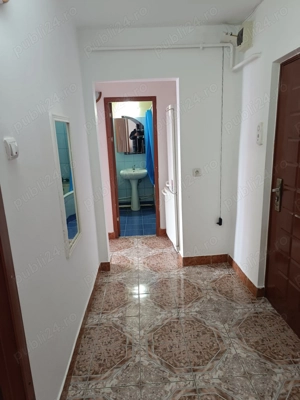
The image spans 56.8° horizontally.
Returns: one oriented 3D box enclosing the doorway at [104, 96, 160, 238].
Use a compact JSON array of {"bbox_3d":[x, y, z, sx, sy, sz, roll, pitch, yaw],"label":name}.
[{"bbox_3d":[-0.231,-0.416,3.972,0.689,1.987,0.120,-3,14,-2],"label":"doorway"}]

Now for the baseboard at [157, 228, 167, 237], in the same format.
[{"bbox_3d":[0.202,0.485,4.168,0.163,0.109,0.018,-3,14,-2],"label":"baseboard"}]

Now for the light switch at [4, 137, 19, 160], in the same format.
[{"bbox_3d":[-0.561,-0.210,1.137,0.022,0.084,0.079,-3,14,-2],"label":"light switch"}]

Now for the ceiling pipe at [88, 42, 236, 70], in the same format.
[{"bbox_3d":[0.132,-1.376,2.684,1.395,0.248,0.042,-3,14,-2],"label":"ceiling pipe"}]

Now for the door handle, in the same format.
[{"bbox_3d":[1.013,-0.037,2.223,0.063,0.273,0.105,-3,14,-2],"label":"door handle"}]

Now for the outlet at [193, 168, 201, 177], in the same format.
[{"bbox_3d":[0.509,-0.296,2.977,0.090,0.088,0.027,-3,14,-2],"label":"outlet"}]

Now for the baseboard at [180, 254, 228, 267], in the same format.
[{"bbox_3d":[0.644,0.694,3.239,0.558,0.106,0.017,-3,14,-2],"label":"baseboard"}]

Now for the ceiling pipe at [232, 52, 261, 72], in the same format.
[{"bbox_3d":[0.838,-1.214,2.460,0.038,0.040,0.625,-3,14,-2],"label":"ceiling pipe"}]

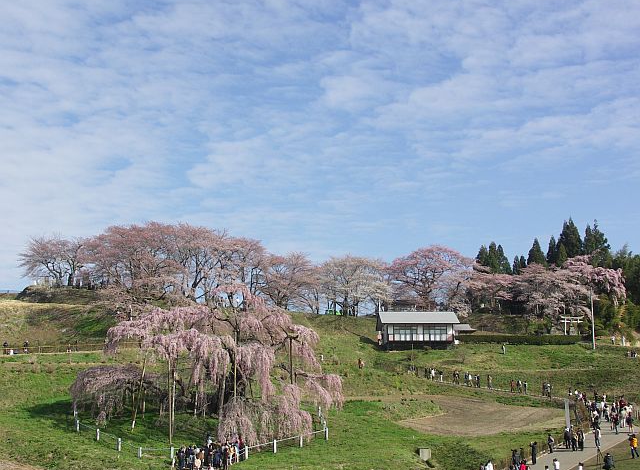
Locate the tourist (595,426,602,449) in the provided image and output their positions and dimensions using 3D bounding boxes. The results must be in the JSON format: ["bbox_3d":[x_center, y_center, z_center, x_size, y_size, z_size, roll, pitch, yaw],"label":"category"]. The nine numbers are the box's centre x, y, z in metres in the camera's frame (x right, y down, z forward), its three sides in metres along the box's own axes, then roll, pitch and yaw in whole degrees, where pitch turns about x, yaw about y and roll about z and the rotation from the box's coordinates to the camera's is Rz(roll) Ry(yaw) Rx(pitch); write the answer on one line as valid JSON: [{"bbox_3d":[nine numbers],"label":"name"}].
[{"bbox_3d":[21.397,15.558,62.500,0.450,1.680,0.550,0,-5,-6],"label":"tourist"}]

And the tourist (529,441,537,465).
[{"bbox_3d":[15.490,15.928,59.300,0.500,1.680,0.520,-3,-5,30],"label":"tourist"}]

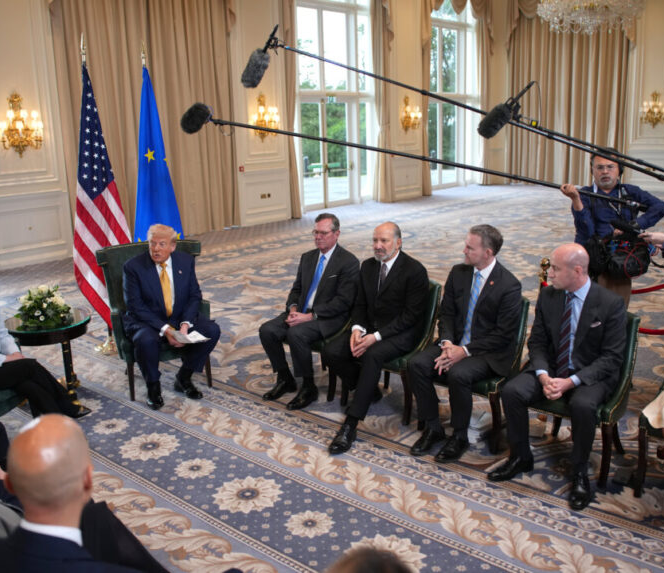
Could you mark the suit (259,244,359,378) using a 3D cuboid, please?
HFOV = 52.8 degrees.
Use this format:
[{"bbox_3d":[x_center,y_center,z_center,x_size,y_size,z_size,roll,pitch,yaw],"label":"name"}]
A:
[{"bbox_3d":[-0.127,0.206,4.967,0.750,0.960,0.600,-14,17,-43],"label":"suit"}]

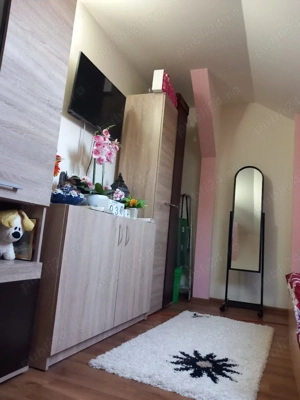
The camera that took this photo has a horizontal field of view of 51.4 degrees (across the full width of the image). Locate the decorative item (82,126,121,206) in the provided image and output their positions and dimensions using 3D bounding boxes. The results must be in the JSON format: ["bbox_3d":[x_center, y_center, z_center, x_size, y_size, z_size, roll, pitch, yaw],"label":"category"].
[{"bbox_3d":[-0.329,-0.199,2.060,0.180,0.530,0.230,2,-8,24],"label":"decorative item"}]

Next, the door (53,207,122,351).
[{"bbox_3d":[-0.333,0.428,1.798,0.025,0.720,0.580,2,-8,24],"label":"door"}]

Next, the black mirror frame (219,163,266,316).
[{"bbox_3d":[1.021,0.399,3.311,0.380,1.550,0.320,2,-8,24],"label":"black mirror frame"}]

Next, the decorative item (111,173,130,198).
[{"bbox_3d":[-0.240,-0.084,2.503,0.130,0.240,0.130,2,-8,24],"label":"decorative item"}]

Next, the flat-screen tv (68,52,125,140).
[{"bbox_3d":[-0.415,-0.810,2.608,0.055,0.435,0.735,7,-6,24],"label":"flat-screen tv"}]

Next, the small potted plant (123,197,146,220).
[{"bbox_3d":[-0.119,0.067,2.380,0.150,0.165,0.155,5,-7,1],"label":"small potted plant"}]

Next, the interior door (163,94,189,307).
[{"bbox_3d":[0.281,0.000,3.320,0.050,2.200,0.340,2,-8,24],"label":"interior door"}]

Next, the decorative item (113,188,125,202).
[{"bbox_3d":[-0.233,-0.033,2.309,0.080,0.105,0.080,2,-8,24],"label":"decorative item"}]

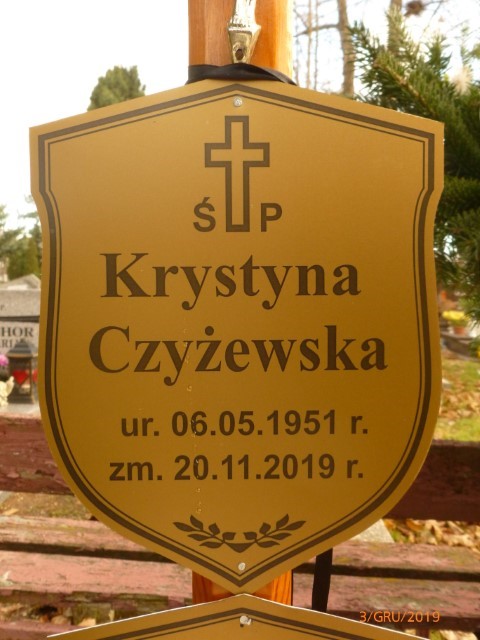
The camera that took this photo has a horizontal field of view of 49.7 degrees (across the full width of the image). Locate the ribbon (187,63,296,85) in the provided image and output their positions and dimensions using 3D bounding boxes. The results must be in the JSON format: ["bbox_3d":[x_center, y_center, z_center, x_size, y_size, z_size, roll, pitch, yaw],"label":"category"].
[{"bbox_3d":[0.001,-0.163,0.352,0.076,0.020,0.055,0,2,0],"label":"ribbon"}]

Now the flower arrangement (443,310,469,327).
[{"bbox_3d":[2.410,-0.010,5.800,0.300,0.200,0.280,0,2,0],"label":"flower arrangement"}]

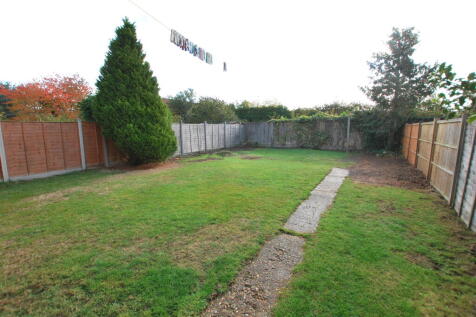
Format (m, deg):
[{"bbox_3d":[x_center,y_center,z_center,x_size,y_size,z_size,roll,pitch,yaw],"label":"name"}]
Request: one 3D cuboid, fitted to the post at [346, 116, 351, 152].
[{"bbox_3d":[7.036,-1.498,12.632,0.100,2.246,0.100,6,11,35],"label":"post"}]

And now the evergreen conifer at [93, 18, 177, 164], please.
[{"bbox_3d":[-4.270,-2.612,8.212,3.150,5.858,3.200,6,11,35],"label":"evergreen conifer"}]

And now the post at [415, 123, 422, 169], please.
[{"bbox_3d":[7.099,-0.484,7.767,0.110,1.785,0.110,6,11,35],"label":"post"}]

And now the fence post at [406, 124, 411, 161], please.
[{"bbox_3d":[8.352,-0.757,9.671,0.100,1.730,0.100,6,11,35],"label":"fence post"}]

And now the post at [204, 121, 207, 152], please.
[{"bbox_3d":[-2.082,-1.371,12.752,0.100,1.984,0.100,6,11,35],"label":"post"}]

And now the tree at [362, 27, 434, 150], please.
[{"bbox_3d":[9.100,-3.729,11.372,3.400,7.058,3.500,6,11,35],"label":"tree"}]

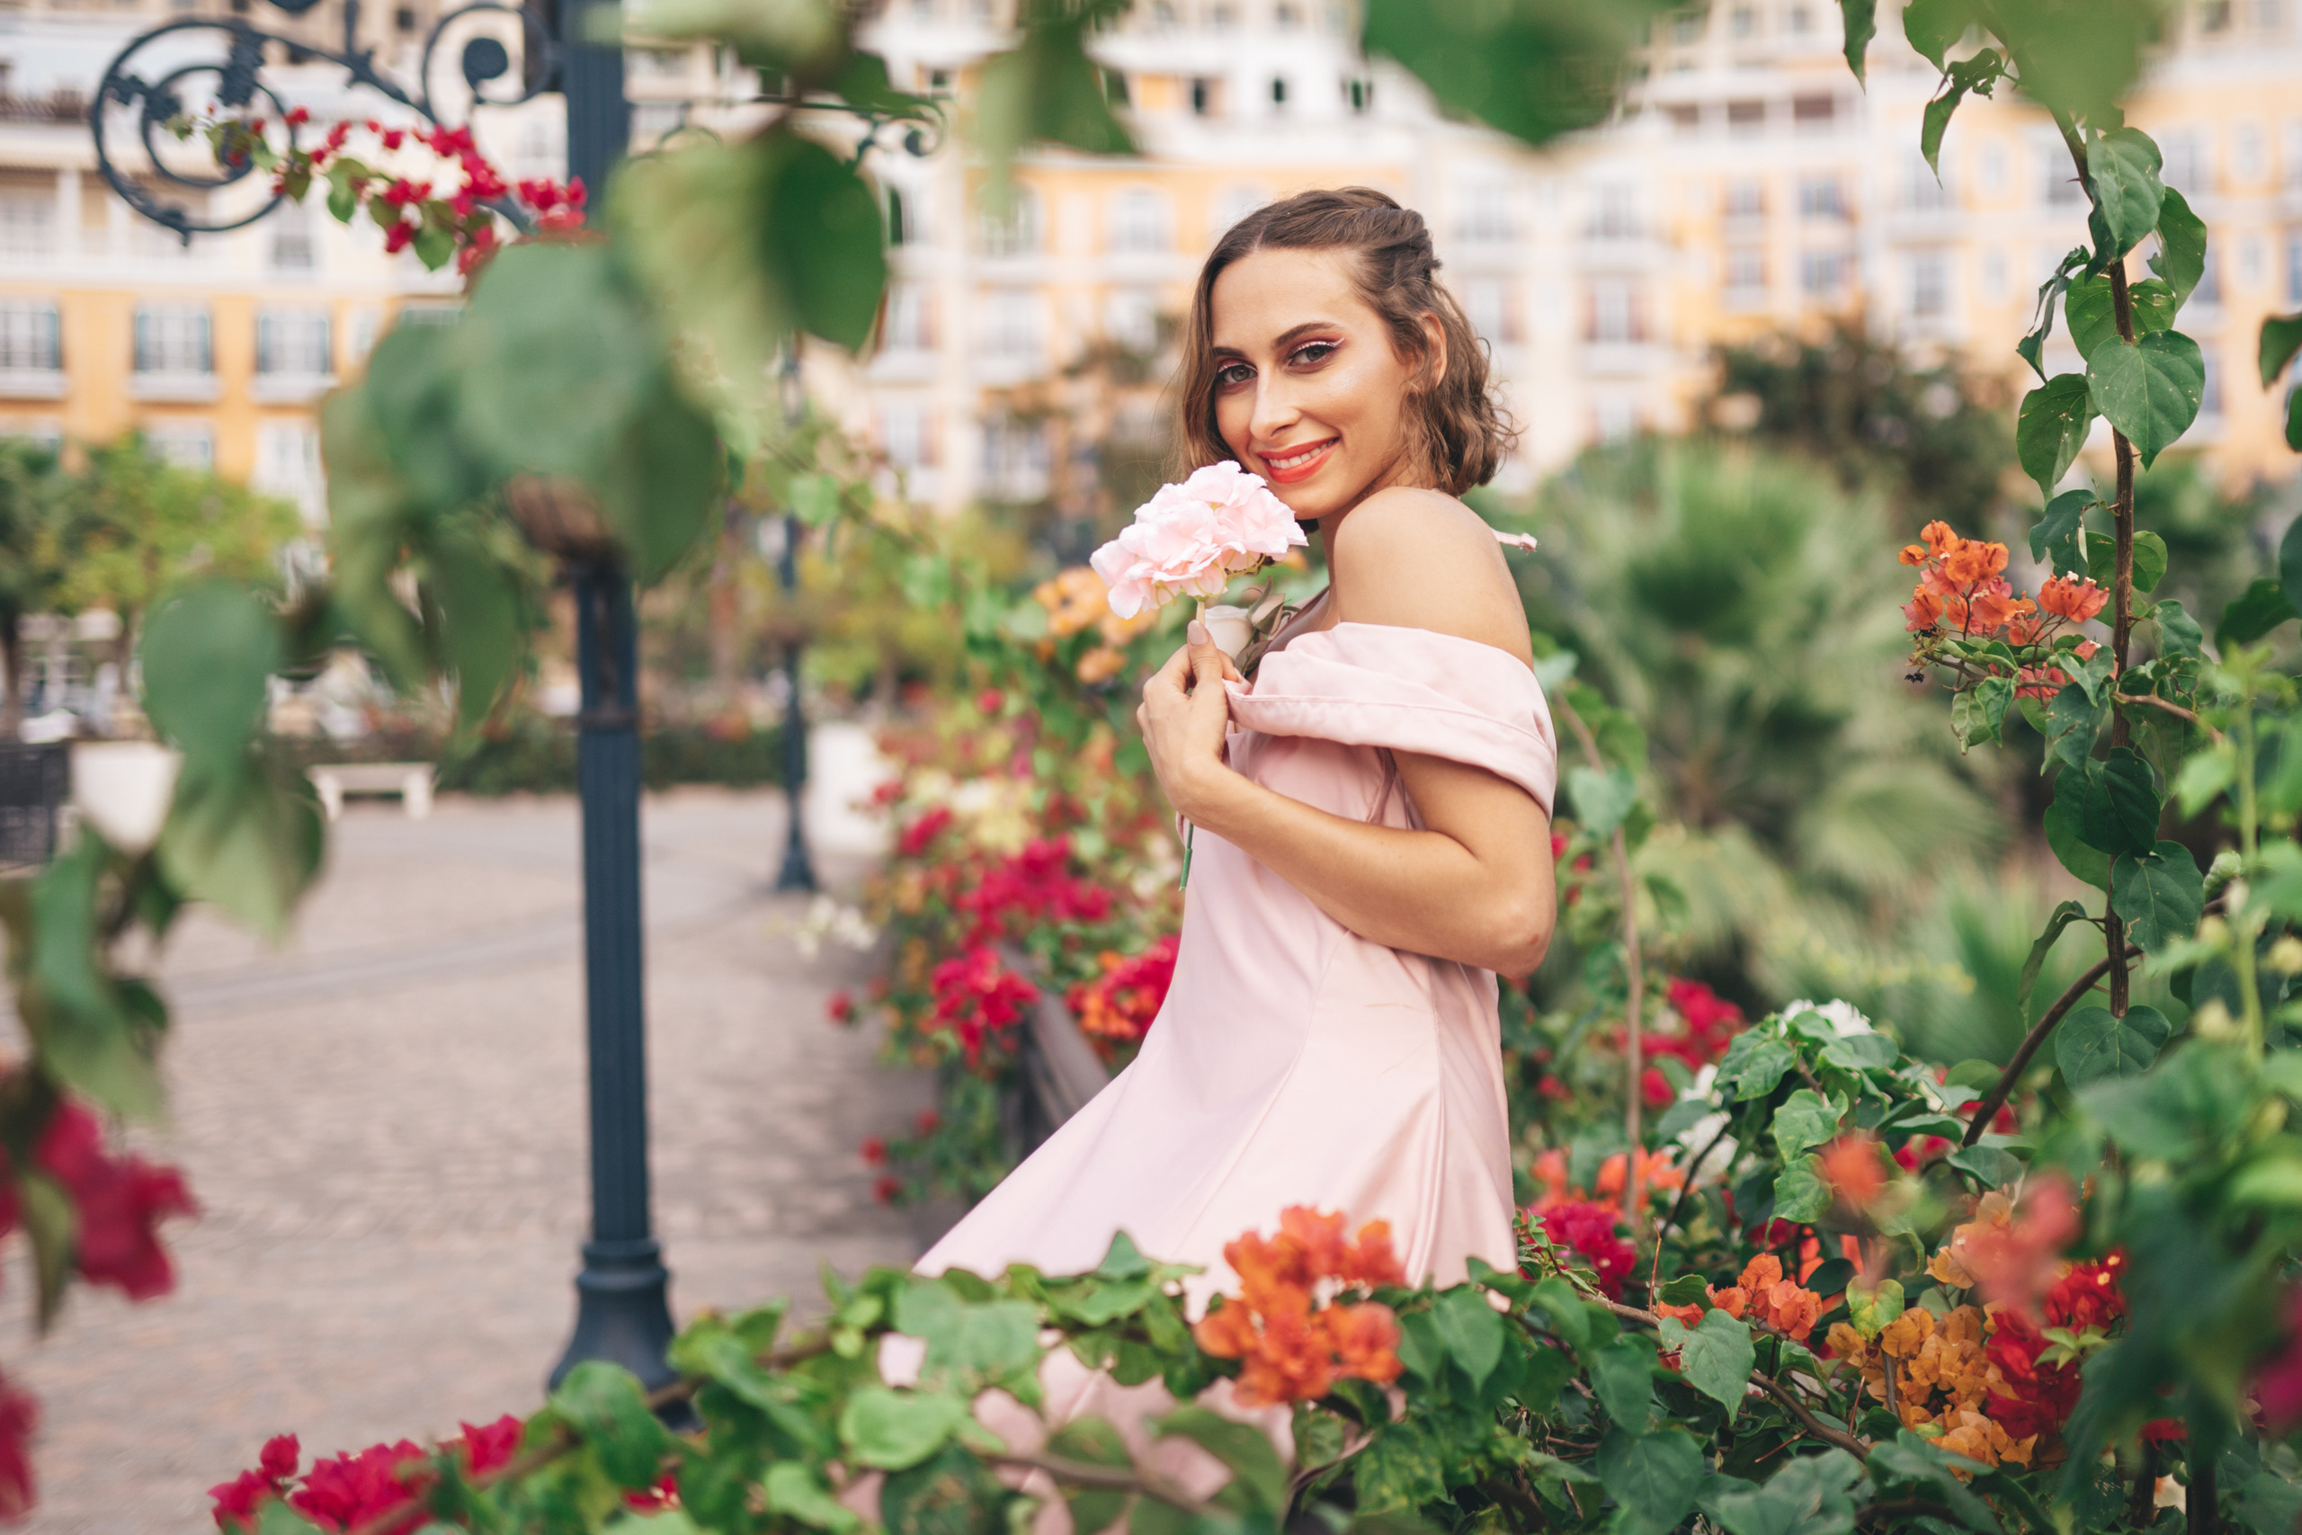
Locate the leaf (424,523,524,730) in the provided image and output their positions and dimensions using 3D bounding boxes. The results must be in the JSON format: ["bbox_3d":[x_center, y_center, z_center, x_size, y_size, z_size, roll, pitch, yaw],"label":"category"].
[{"bbox_3d":[-0.260,-0.054,0.860,0.040,0.078,0.025,-2,2,-37],"label":"leaf"}]

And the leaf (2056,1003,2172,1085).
[{"bbox_3d":[0.653,0.196,1.520,0.078,0.074,0.025,0,-13,23],"label":"leaf"}]

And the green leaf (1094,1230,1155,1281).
[{"bbox_3d":[-0.014,0.258,1.180,0.034,0.030,0.016,0,-18,0],"label":"green leaf"}]

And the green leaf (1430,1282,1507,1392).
[{"bbox_3d":[0.175,0.317,1.240,0.043,0.063,0.018,-7,-19,-2],"label":"green leaf"}]

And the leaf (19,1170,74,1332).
[{"bbox_3d":[-0.370,0.162,0.750,0.020,0.053,0.022,-5,-4,41],"label":"leaf"}]

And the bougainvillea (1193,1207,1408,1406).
[{"bbox_3d":[0.075,0.272,1.130,0.105,0.100,0.090,-1,2,0],"label":"bougainvillea"}]

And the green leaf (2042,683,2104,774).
[{"bbox_3d":[0.626,-0.026,1.520,0.045,0.062,0.025,0,2,22],"label":"green leaf"}]

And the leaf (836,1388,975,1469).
[{"bbox_3d":[-0.121,0.334,1.130,0.068,0.048,0.020,4,-37,-1],"label":"leaf"}]

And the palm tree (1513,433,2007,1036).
[{"bbox_3d":[1.594,-0.089,6.000,1.400,1.600,1.350,0,3,0],"label":"palm tree"}]

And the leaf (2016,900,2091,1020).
[{"bbox_3d":[0.626,0.134,1.550,0.026,0.086,0.042,25,0,-11],"label":"leaf"}]

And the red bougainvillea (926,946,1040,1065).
[{"bbox_3d":[-0.225,0.319,3.000,0.155,0.160,0.140,-1,2,-4],"label":"red bougainvillea"}]

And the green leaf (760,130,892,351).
[{"bbox_3d":[-0.121,-0.196,0.830,0.050,0.080,0.022,-1,2,-8],"label":"green leaf"}]

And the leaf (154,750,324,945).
[{"bbox_3d":[-0.305,0.027,0.750,0.053,0.063,0.025,-10,-12,-8],"label":"leaf"}]

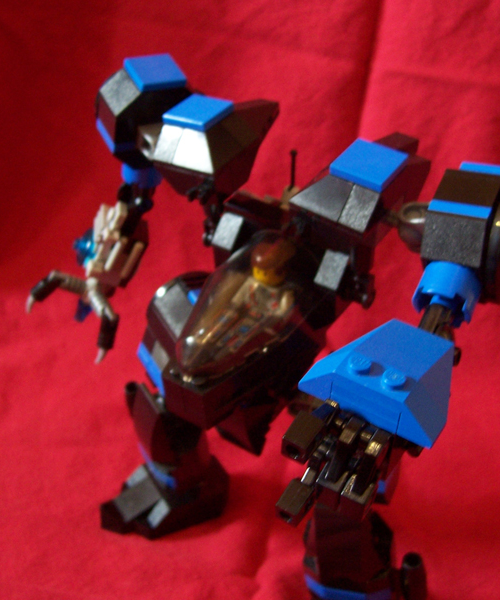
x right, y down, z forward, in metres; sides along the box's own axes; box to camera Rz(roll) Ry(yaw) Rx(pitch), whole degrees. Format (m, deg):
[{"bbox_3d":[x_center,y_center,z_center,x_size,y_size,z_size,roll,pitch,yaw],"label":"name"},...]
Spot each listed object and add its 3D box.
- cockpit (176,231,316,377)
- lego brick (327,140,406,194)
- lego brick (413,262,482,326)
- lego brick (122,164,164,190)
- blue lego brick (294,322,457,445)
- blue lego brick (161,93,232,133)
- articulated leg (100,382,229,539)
[{"bbox_3d":[-0.003,0.000,0.220,0.032,0.021,0.049,13,34,25],"label":"cockpit"},{"bbox_3d":[0.034,-0.038,0.221,0.016,0.003,0.016,25,54,24],"label":"lego brick"},{"bbox_3d":[0.053,-0.002,0.211,0.016,0.016,0.010,13,63,31],"label":"lego brick"},{"bbox_3d":[-0.039,-0.049,0.289,0.016,0.010,0.016,-14,51,-26],"label":"lego brick"},{"bbox_3d":[0.033,0.012,0.176,0.032,0.011,0.032,23,45,24],"label":"blue lego brick"},{"bbox_3d":[-0.016,-0.059,0.249,0.016,0.003,0.016,20,47,30],"label":"blue lego brick"},{"bbox_3d":[-0.037,0.064,0.324,0.049,0.057,0.032,-11,28,-25],"label":"articulated leg"}]

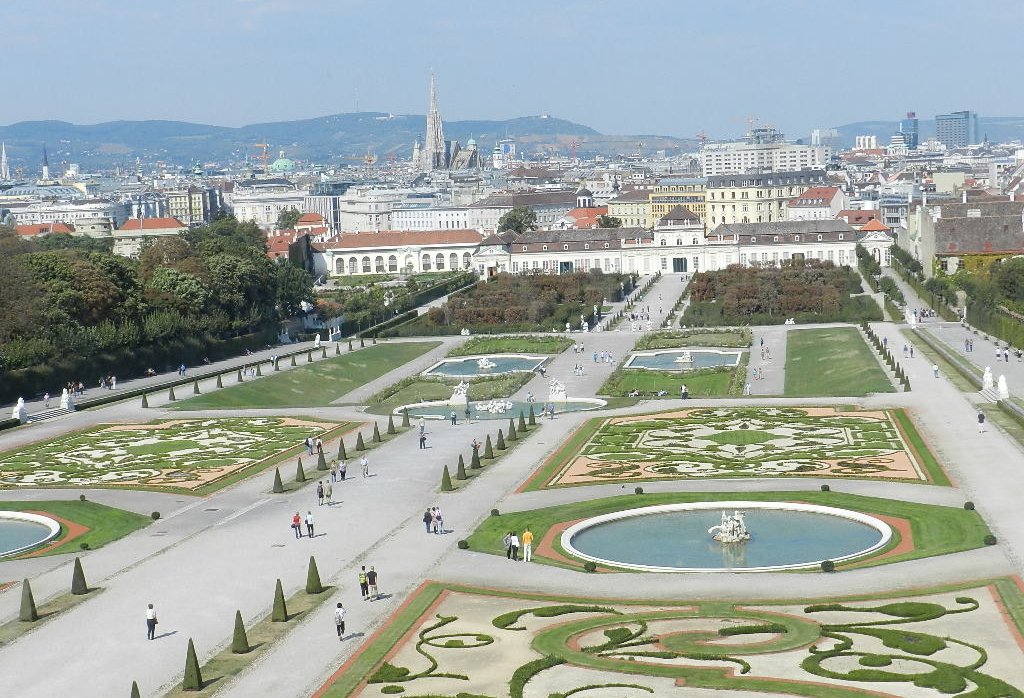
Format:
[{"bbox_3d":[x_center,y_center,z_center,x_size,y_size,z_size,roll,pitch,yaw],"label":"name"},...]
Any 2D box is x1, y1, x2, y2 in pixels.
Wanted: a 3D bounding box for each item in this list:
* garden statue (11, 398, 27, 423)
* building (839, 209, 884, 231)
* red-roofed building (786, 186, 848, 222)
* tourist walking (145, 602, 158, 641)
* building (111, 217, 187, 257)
[{"bbox_3d":[-55.650,6.810,199.990,1.350,3.000,1.500,-1,6,9],"label":"garden statue"},{"bbox_3d":[115.024,-39.064,585.165,17.000,13.500,13.000,-1,6,9],"label":"building"},{"bbox_3d":[106.820,-44.740,624.050,19.000,23.200,11.000,1,7,30],"label":"red-roofed building"},{"bbox_3d":[-17.210,12.970,84.330,0.580,1.720,0.380,-1,6,9],"label":"tourist walking"},{"bbox_3d":[-129.750,-37.200,641.620,25.000,20.200,15.000,-2,6,2],"label":"building"}]

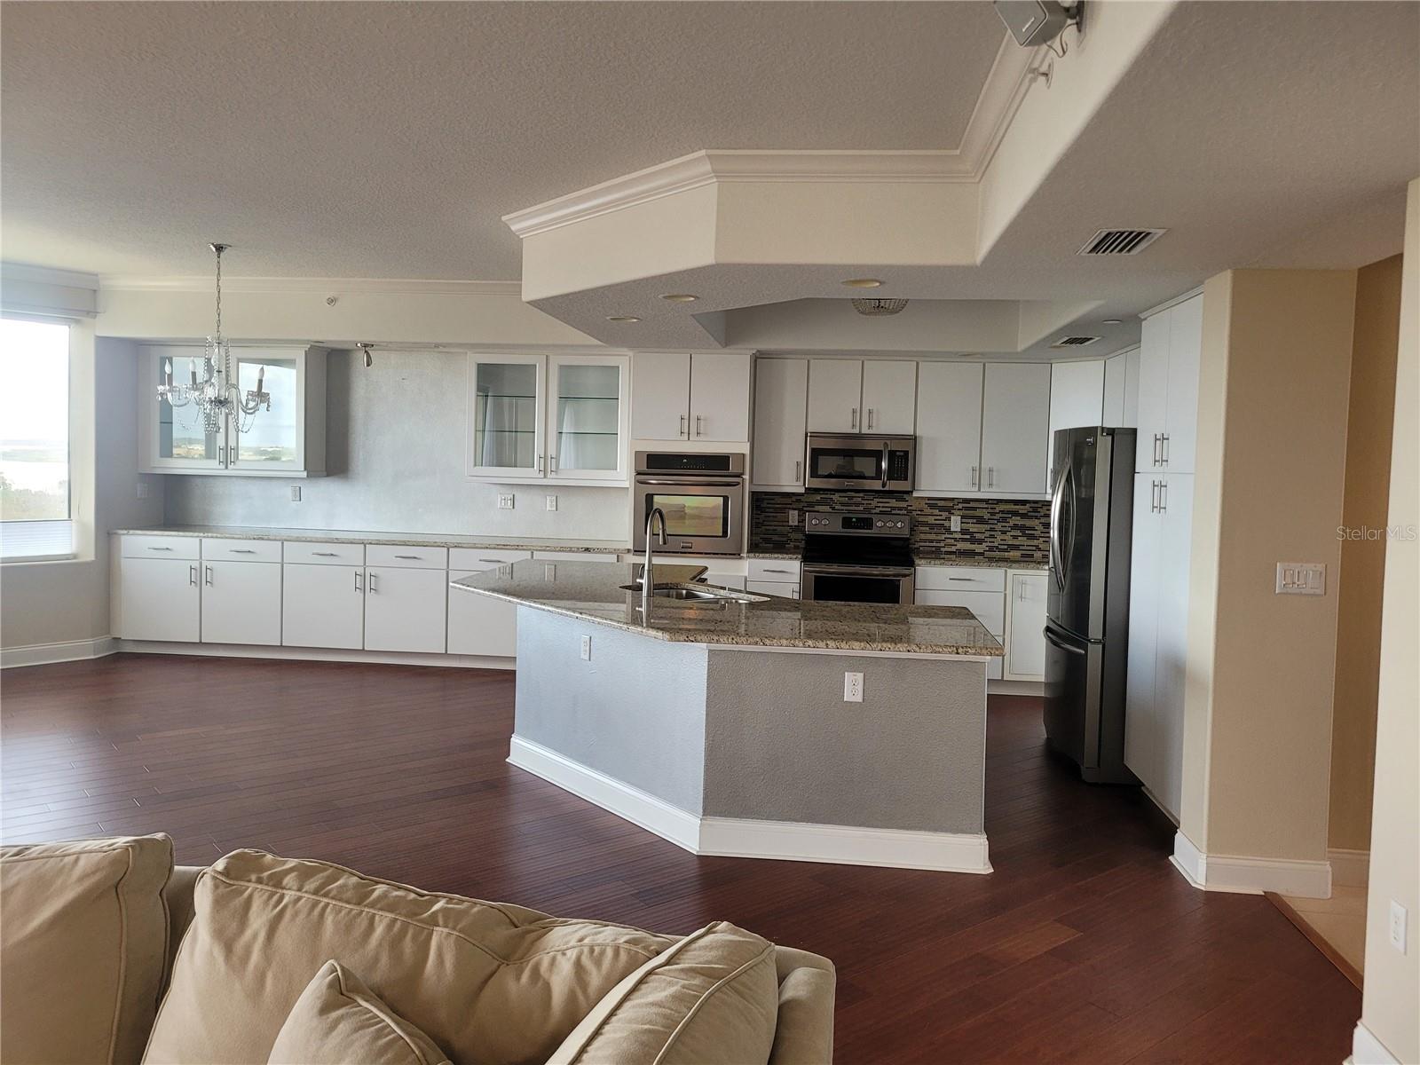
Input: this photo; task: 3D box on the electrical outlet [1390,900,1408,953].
[{"bbox_3d":[1.743,1.003,2.709,0.010,0.114,0.070,2,4,6],"label":"electrical outlet"}]

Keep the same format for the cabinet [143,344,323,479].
[{"bbox_3d":[-3.618,-0.937,8.144,1.300,0.967,0.330,2,4,6],"label":"cabinet"}]

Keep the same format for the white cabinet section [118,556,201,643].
[{"bbox_3d":[-4.054,0.491,8.232,0.639,0.625,0.600,2,2,7],"label":"white cabinet section"}]

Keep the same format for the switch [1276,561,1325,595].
[{"bbox_3d":[2.192,0.173,3.955,0.162,0.114,0.012,2,4,6],"label":"switch"}]

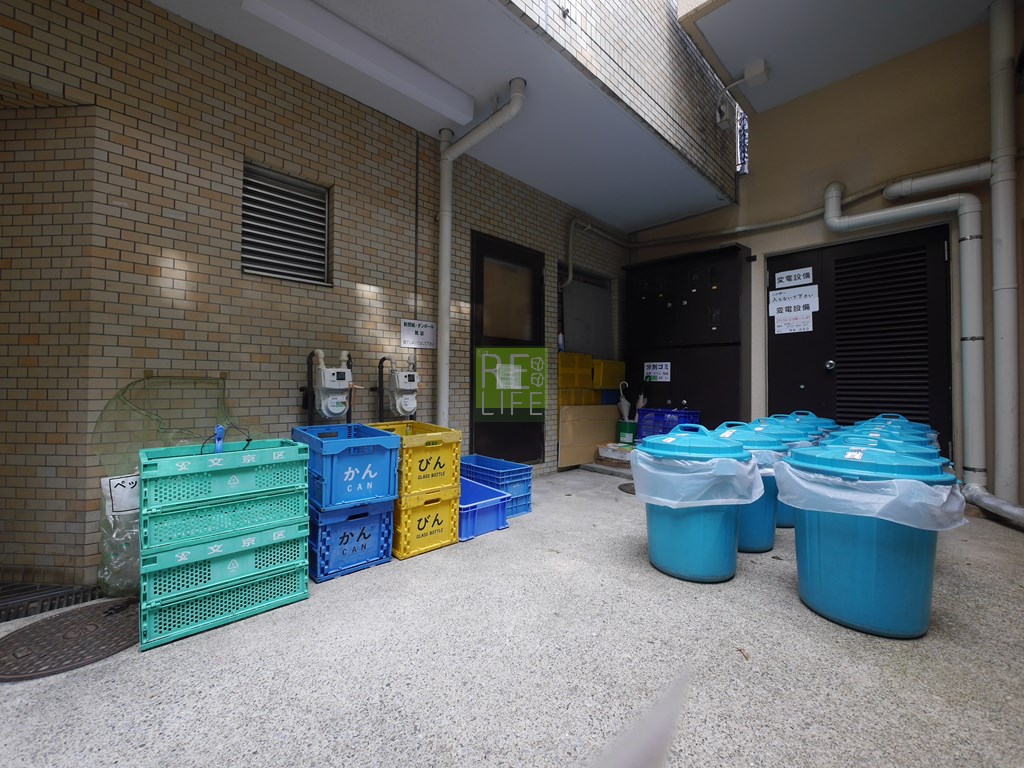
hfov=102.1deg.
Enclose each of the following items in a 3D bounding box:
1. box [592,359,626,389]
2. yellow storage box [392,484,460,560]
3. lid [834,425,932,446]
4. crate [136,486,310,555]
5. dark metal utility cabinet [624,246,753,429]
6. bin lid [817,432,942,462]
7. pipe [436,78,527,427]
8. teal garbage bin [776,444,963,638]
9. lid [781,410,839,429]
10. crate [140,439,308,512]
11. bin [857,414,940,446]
[{"bbox_3d":[1.085,-0.097,4.820,0.500,0.325,0.370,1,-1,-44],"label":"box"},{"bbox_3d":[-0.617,0.747,2.455,0.367,0.322,0.530,1,-1,-43],"label":"yellow storage box"},{"bbox_3d":[2.242,0.293,2.516,0.570,0.130,0.570,1,-1,-44],"label":"lid"},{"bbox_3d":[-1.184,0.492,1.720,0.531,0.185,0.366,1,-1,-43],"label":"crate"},{"bbox_3d":[1.829,-0.236,4.428,1.220,2.100,0.330,-1,-1,45],"label":"dark metal utility cabinet"},{"bbox_3d":[1.933,0.312,2.166,0.535,0.140,0.535,1,-1,-44],"label":"bin lid"},{"bbox_3d":[-0.234,-0.508,2.853,0.110,2.800,0.835,1,-1,-44],"label":"pipe"},{"bbox_3d":[1.371,0.553,1.639,0.550,0.685,0.550,1,-1,-43],"label":"teal garbage bin"},{"bbox_3d":[2.559,0.304,3.641,0.570,0.130,0.570,1,-1,-44],"label":"lid"},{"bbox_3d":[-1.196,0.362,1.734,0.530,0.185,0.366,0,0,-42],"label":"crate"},{"bbox_3d":[2.915,0.570,3.168,0.530,0.670,0.530,1,-1,-44],"label":"bin"}]

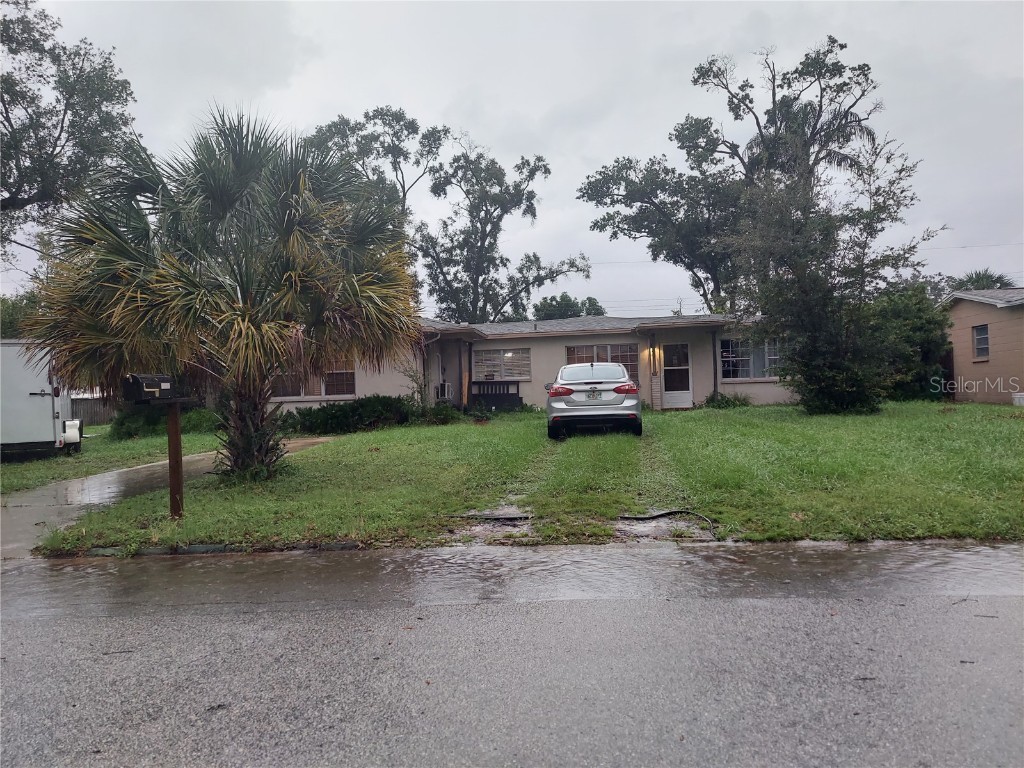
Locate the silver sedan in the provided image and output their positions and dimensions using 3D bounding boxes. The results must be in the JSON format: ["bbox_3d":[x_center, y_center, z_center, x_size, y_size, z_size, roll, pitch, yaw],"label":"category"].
[{"bbox_3d":[1.686,0.275,14.993,1.830,1.470,4.530,-2,1,6],"label":"silver sedan"}]

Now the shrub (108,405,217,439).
[{"bbox_3d":[-9.015,0.921,18.496,2.750,0.920,1.300,-2,1,6],"label":"shrub"}]

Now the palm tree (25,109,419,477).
[{"bbox_3d":[-3.680,-1.210,9.478,5.000,4.850,4.800,-2,1,6],"label":"palm tree"}]

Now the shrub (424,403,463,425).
[{"bbox_3d":[-1.870,0.779,19.297,1.050,0.600,0.900,-2,1,6],"label":"shrub"}]

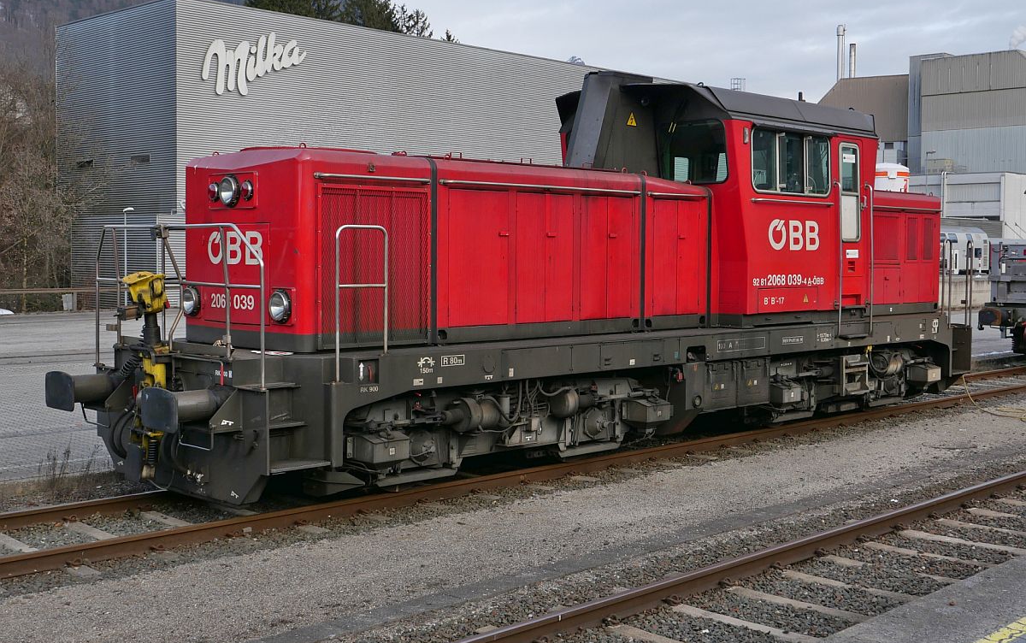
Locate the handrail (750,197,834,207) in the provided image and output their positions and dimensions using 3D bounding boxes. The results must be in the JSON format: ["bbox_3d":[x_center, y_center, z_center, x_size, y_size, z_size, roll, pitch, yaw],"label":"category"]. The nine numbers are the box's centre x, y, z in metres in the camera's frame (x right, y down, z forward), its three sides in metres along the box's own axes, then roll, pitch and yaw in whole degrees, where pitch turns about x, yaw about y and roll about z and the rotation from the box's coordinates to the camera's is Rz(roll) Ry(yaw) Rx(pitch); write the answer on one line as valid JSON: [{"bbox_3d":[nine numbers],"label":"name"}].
[{"bbox_3d":[3.560,-1.504,13.328,1.790,0.060,0.090,-3,5,-40],"label":"handrail"}]

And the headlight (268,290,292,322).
[{"bbox_3d":[-2.099,-0.143,9.517,0.293,0.293,0.100,4,5,45],"label":"headlight"}]

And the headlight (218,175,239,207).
[{"bbox_3d":[-2.675,-1.229,9.936,0.306,0.306,0.100,4,5,45],"label":"headlight"}]

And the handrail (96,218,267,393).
[{"bbox_3d":[-3.078,-0.198,9.570,2.743,1.394,0.160,3,5,40],"label":"handrail"}]

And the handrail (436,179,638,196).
[{"bbox_3d":[0.377,-1.407,11.103,2.869,0.070,0.100,-3,5,-40],"label":"handrail"}]

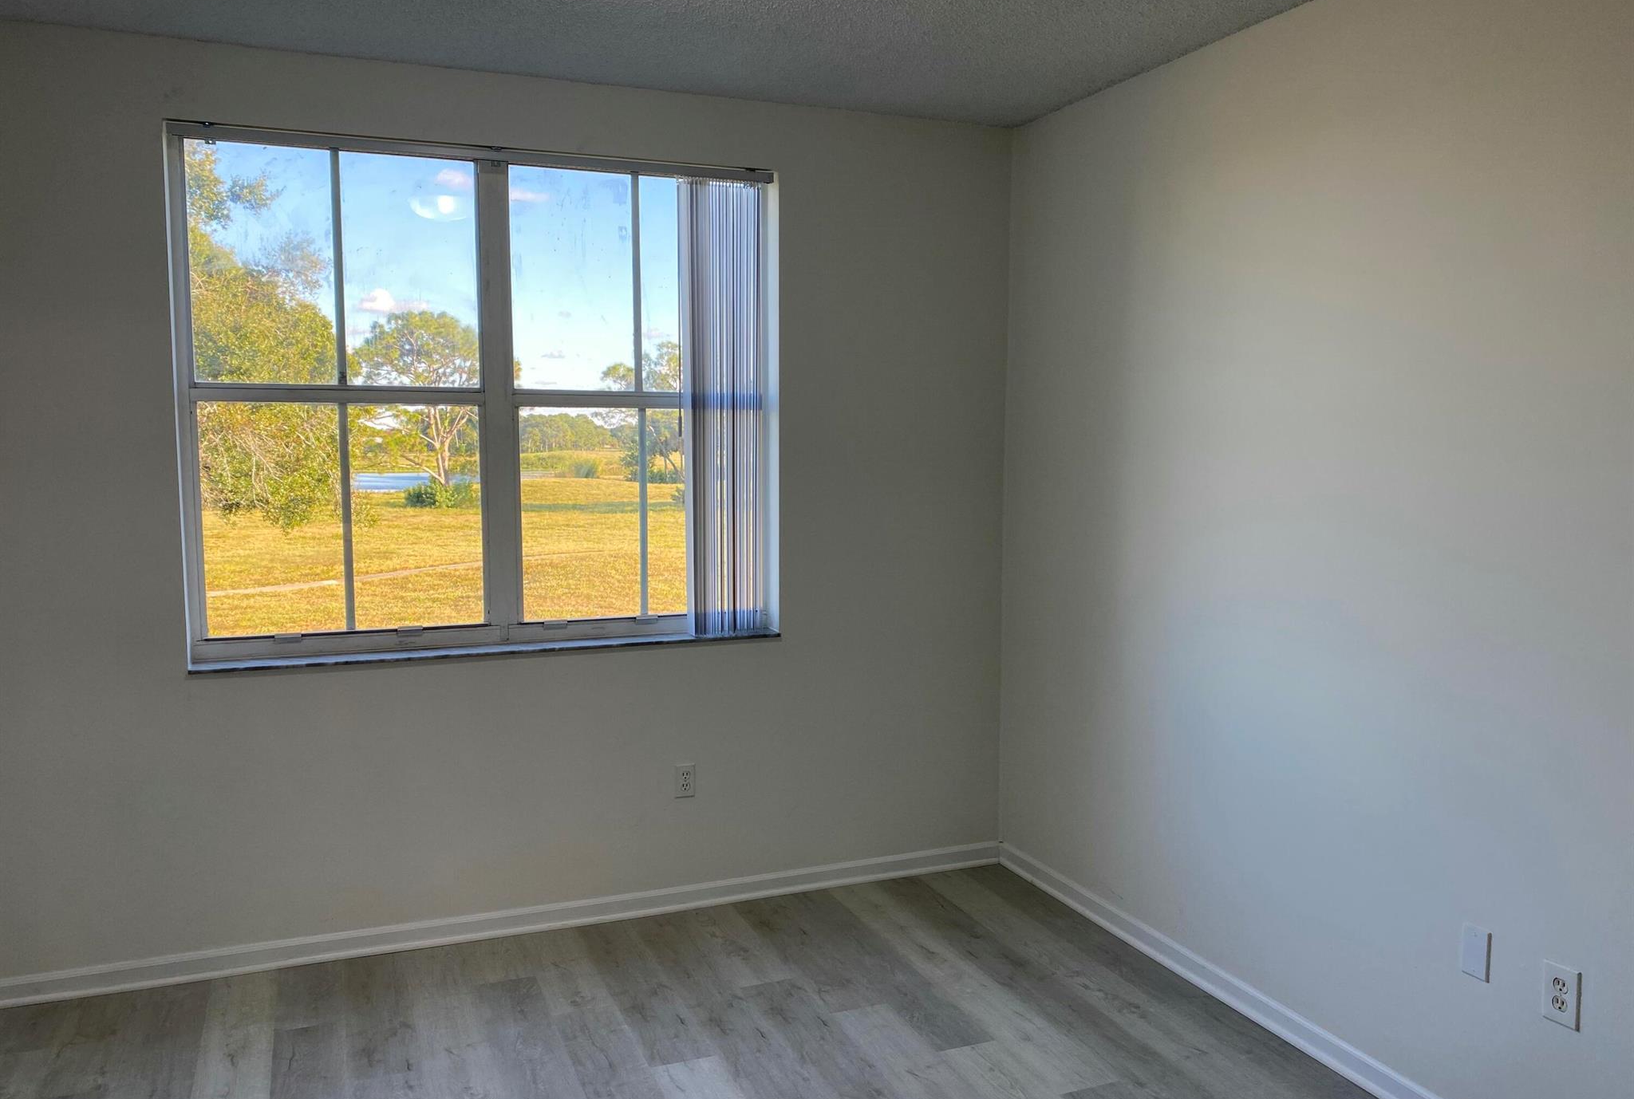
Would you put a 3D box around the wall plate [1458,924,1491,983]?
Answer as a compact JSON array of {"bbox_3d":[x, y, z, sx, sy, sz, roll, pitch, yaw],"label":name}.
[{"bbox_3d":[1.489,0.912,2.777,0.008,0.115,0.070,-2,6,-22],"label":"wall plate"}]

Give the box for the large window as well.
[{"bbox_3d":[-1.024,-0.472,3.973,1.850,1.585,0.110,-2,6,-22],"label":"large window"}]

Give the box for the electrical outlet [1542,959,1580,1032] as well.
[{"bbox_3d":[1.566,0.941,2.587,0.008,0.124,0.079,-2,6,-22],"label":"electrical outlet"}]

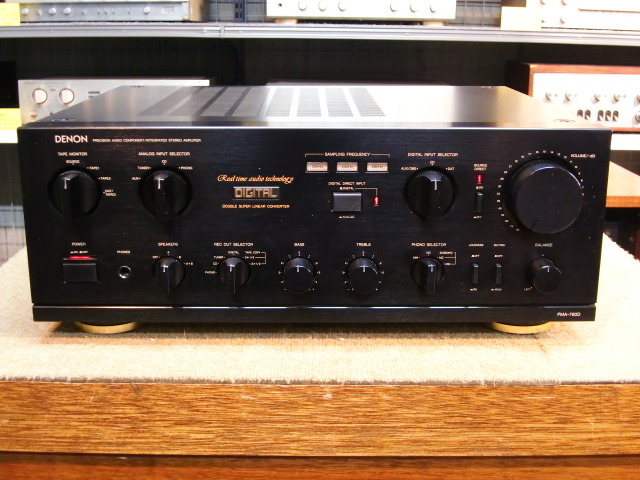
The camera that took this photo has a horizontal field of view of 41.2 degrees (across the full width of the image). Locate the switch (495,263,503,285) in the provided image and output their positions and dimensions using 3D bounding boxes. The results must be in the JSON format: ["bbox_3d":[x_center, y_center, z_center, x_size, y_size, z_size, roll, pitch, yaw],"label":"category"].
[{"bbox_3d":[0.135,0.026,0.646,0.004,0.014,0.007,0,15,-1],"label":"switch"}]

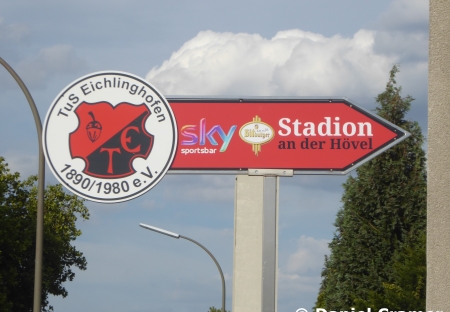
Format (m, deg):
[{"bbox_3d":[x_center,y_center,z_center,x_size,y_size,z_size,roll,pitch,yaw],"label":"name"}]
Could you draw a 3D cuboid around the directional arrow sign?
[{"bbox_3d":[0.343,-0.112,11.520,1.350,0.425,0.060,0,-10,3],"label":"directional arrow sign"}]

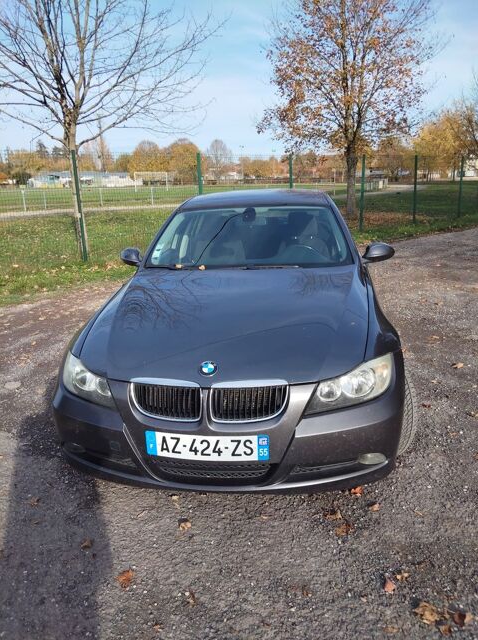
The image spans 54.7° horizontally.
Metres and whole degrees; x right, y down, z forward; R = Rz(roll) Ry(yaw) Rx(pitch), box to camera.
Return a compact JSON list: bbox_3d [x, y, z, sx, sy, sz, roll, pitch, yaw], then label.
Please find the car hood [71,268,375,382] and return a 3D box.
[{"bbox_3d":[-0.044,-0.038,2.512,1.520,0.270,1.380,0,17,8],"label":"car hood"}]

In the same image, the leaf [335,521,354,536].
[{"bbox_3d":[0.467,0.922,2.045,0.082,0.025,0.080,-3,17,0],"label":"leaf"}]

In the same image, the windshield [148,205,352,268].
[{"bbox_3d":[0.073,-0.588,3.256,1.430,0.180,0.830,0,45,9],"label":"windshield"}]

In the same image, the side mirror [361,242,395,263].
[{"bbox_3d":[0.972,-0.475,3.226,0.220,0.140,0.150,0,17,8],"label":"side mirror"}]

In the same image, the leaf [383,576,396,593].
[{"bbox_3d":[0.571,1.003,1.753,0.043,0.028,0.058,-3,17,0],"label":"leaf"}]

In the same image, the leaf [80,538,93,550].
[{"bbox_3d":[-0.669,0.985,2.028,0.060,0.020,0.060,-2,17,0],"label":"leaf"}]

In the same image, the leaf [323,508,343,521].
[{"bbox_3d":[0.436,0.898,2.133,0.090,0.025,0.060,-3,17,0],"label":"leaf"}]

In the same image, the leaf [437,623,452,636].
[{"bbox_3d":[0.700,1.054,1.574,0.047,0.022,0.048,-3,17,0],"label":"leaf"}]

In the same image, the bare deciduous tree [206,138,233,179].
[{"bbox_3d":[-5.625,-44.721,130.000,7.800,13.000,7.800,-3,17,0],"label":"bare deciduous tree"}]

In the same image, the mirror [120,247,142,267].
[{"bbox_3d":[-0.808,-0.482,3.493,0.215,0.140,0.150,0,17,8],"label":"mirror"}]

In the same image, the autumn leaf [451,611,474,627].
[{"bbox_3d":[0.776,1.037,1.605,0.075,0.030,0.050,-3,17,0],"label":"autumn leaf"}]

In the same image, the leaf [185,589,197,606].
[{"bbox_3d":[-0.179,1.049,1.746,0.047,0.020,0.070,-2,17,0],"label":"leaf"}]

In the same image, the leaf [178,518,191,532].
[{"bbox_3d":[-0.249,0.940,2.115,0.058,0.022,0.070,-2,17,0],"label":"leaf"}]

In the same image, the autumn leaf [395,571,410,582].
[{"bbox_3d":[0.636,0.998,1.799,0.052,0.020,0.050,-2,17,0],"label":"autumn leaf"}]

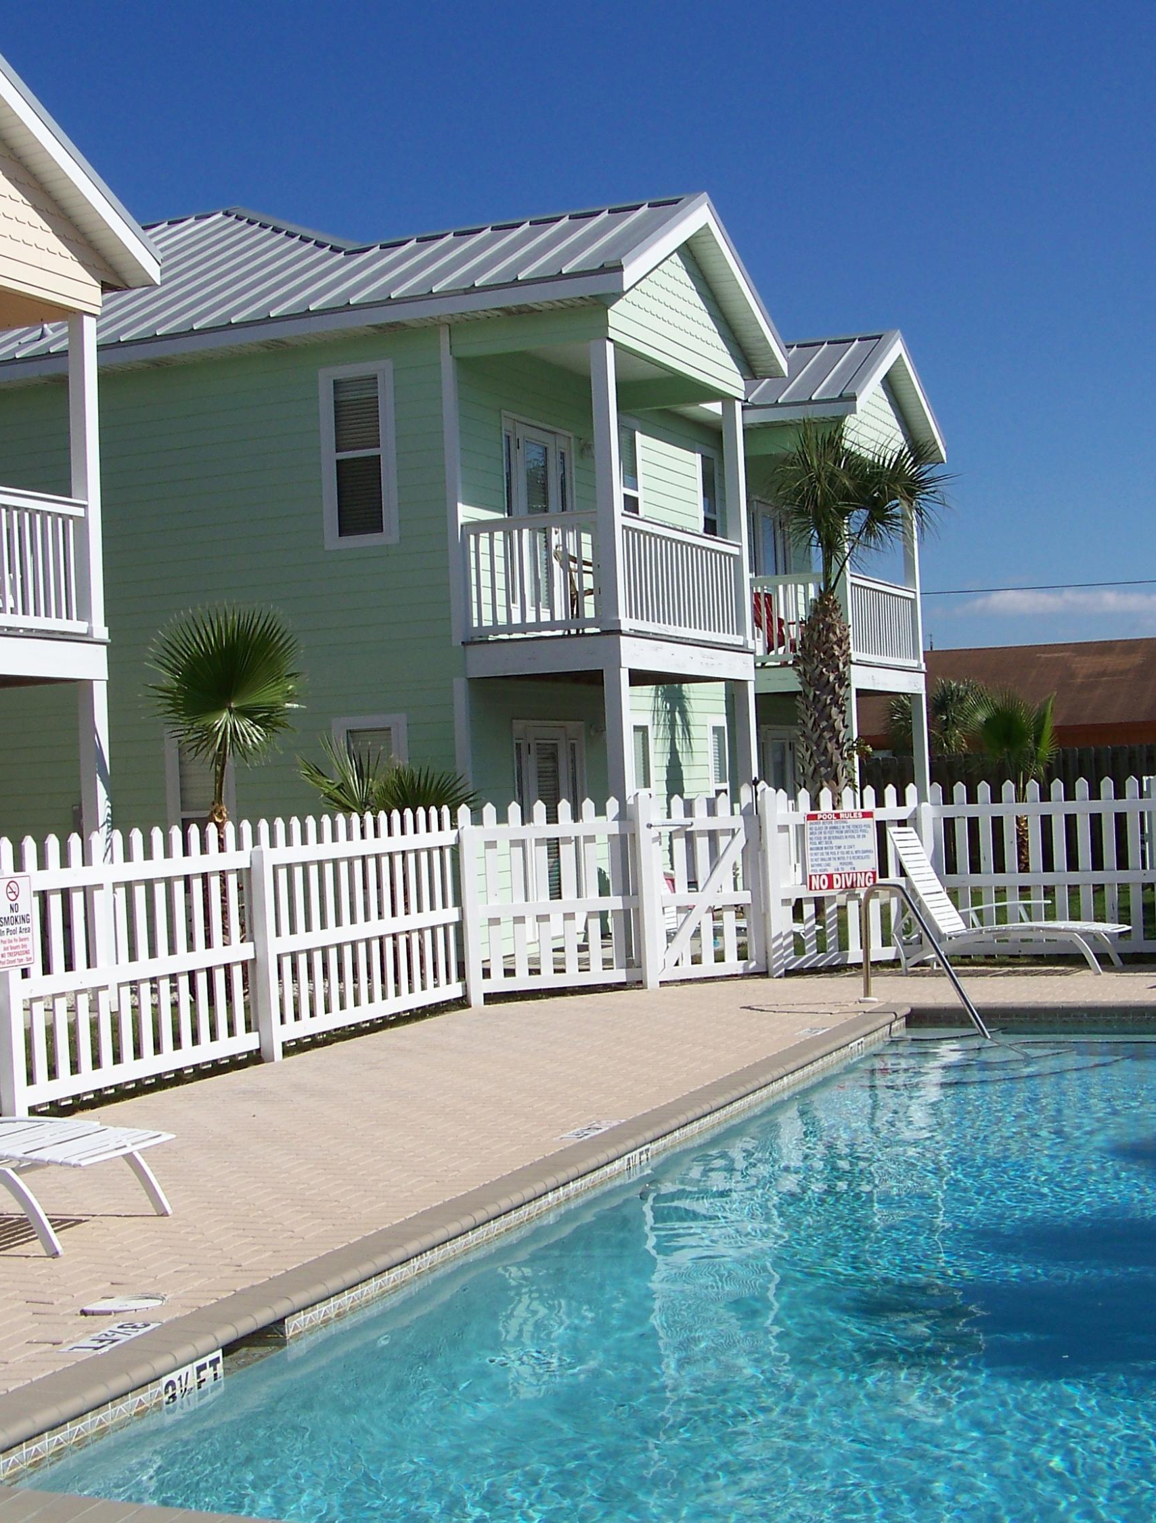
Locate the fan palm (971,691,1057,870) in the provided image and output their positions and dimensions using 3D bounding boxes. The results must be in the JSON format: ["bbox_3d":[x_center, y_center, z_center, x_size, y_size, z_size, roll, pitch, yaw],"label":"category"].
[{"bbox_3d":[5.125,0.371,24.588,1.016,2.388,1.000,-2,-1,0],"label":"fan palm"}]

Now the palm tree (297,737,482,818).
[{"bbox_3d":[-1.473,0.785,16.790,1.413,1.937,1.350,-2,-1,0],"label":"palm tree"}]

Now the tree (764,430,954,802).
[{"bbox_3d":[3.010,-0.960,21.974,1.884,5.207,1.900,-2,-1,0],"label":"tree"}]

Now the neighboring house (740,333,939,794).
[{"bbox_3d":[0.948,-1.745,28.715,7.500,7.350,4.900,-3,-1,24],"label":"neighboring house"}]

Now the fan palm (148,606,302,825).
[{"bbox_3d":[-2.561,0.318,15.585,1.137,2.924,1.100,-2,-1,0],"label":"fan palm"}]

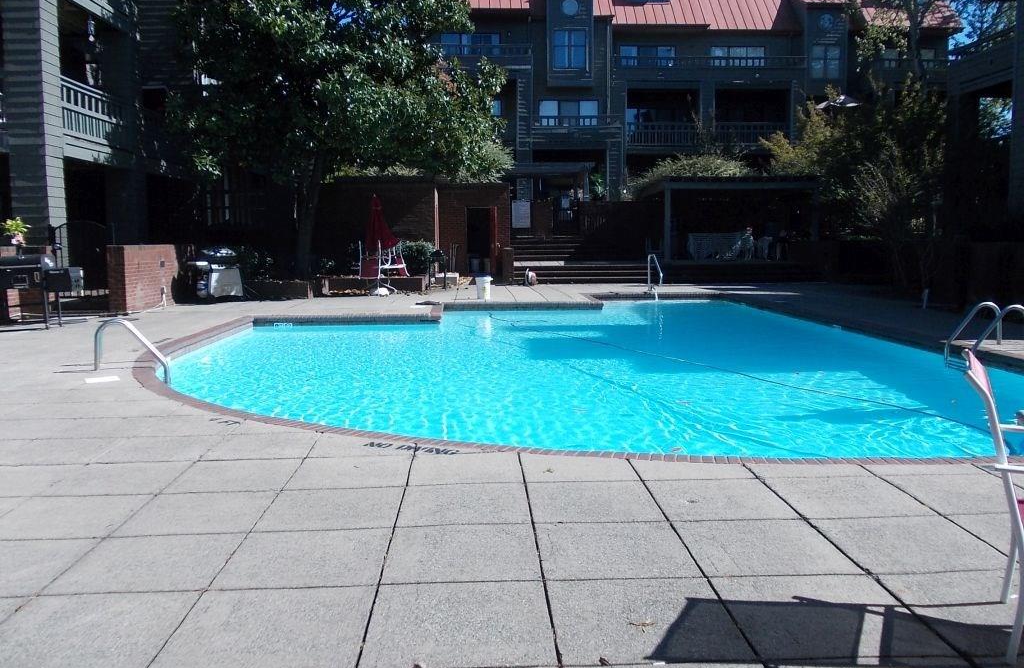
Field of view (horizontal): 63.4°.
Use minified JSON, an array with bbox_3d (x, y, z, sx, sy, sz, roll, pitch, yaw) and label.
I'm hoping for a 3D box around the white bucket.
[{"bbox_3d":[-0.575,-0.943,17.043,0.310,0.470,0.310,-1,7,0],"label":"white bucket"}]

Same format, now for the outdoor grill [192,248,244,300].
[{"bbox_3d":[-6.206,-1.259,17.425,1.020,1.110,0.560,-7,10,-43],"label":"outdoor grill"}]

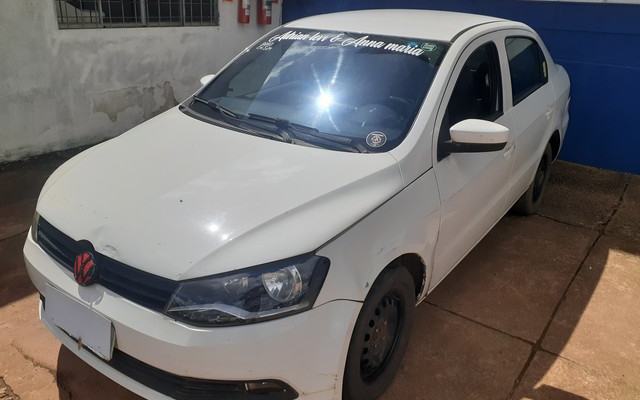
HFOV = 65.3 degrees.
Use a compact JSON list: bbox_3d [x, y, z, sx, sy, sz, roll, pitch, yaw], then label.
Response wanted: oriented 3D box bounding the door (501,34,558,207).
[{"bbox_3d":[1.330,-0.534,3.272,0.230,1.120,1.020,16,26,32],"label":"door"}]

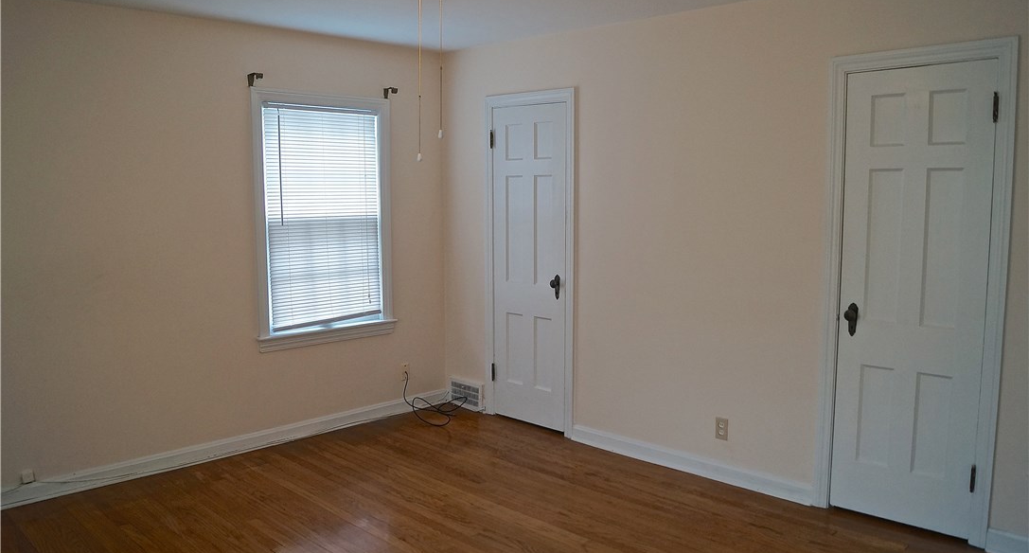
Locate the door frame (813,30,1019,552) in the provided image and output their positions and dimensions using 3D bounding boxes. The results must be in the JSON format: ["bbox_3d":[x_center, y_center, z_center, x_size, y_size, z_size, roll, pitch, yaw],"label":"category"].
[{"bbox_3d":[1.738,0.081,3.402,0.738,2.115,0.100,6,8,44],"label":"door frame"}]

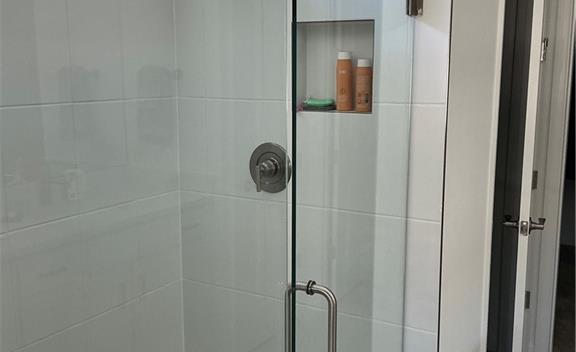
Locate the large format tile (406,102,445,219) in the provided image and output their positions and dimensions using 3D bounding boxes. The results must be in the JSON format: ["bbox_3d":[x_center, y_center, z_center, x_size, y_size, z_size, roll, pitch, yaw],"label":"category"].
[{"bbox_3d":[0.412,-0.037,1.865,0.115,0.350,0.011,6,11,30],"label":"large format tile"}]

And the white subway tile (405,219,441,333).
[{"bbox_3d":[0.411,0.311,1.924,0.115,0.350,0.011,6,11,30],"label":"white subway tile"}]

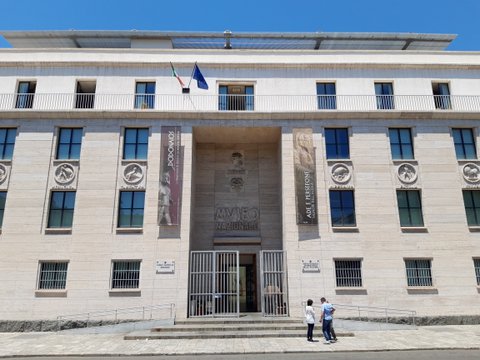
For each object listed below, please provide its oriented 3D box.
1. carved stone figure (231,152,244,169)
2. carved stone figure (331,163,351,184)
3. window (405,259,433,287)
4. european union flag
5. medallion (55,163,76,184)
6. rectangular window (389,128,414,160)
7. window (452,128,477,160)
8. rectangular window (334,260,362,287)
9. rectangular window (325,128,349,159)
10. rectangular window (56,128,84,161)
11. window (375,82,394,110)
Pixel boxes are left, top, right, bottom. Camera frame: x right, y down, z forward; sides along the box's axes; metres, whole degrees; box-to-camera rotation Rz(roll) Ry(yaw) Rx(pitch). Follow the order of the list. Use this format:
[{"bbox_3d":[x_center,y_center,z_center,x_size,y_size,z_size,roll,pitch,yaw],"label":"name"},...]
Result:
[{"bbox_3d":[-0.136,-1.185,21.852,0.818,1.016,0.200,0,-14,-1],"label":"carved stone figure"},{"bbox_3d":[5.496,-0.353,19.618,1.095,1.174,0.170,0,-14,-1],"label":"carved stone figure"},{"bbox_3d":[9.655,5.043,19.447,1.420,1.370,0.200,0,-15,-1],"label":"window"},{"bbox_3d":[-2.120,-5.565,19.356,0.857,1.677,0.450,0,-14,-1],"label":"european union flag"},{"bbox_3d":[-9.639,-0.366,19.895,1.113,1.183,0.180,0,-14,-1],"label":"medallion"},{"bbox_3d":[9.404,-2.099,20.918,1.339,1.926,0.200,0,-14,-1],"label":"rectangular window"},{"bbox_3d":[13.373,-2.153,21.454,1.450,1.960,0.200,0,-15,-1],"label":"window"},{"bbox_3d":[5.528,4.730,18.411,1.464,1.409,0.220,0,-14,-1],"label":"rectangular window"},{"bbox_3d":[5.456,-2.028,20.205,1.310,1.842,0.220,0,-14,-1],"label":"rectangular window"},{"bbox_3d":[-9.381,-1.970,19.896,1.310,1.871,0.220,0,-14,-1],"label":"rectangular window"},{"bbox_3d":[9.462,-5.478,23.585,1.270,1.890,0.200,0,-15,-1],"label":"window"}]

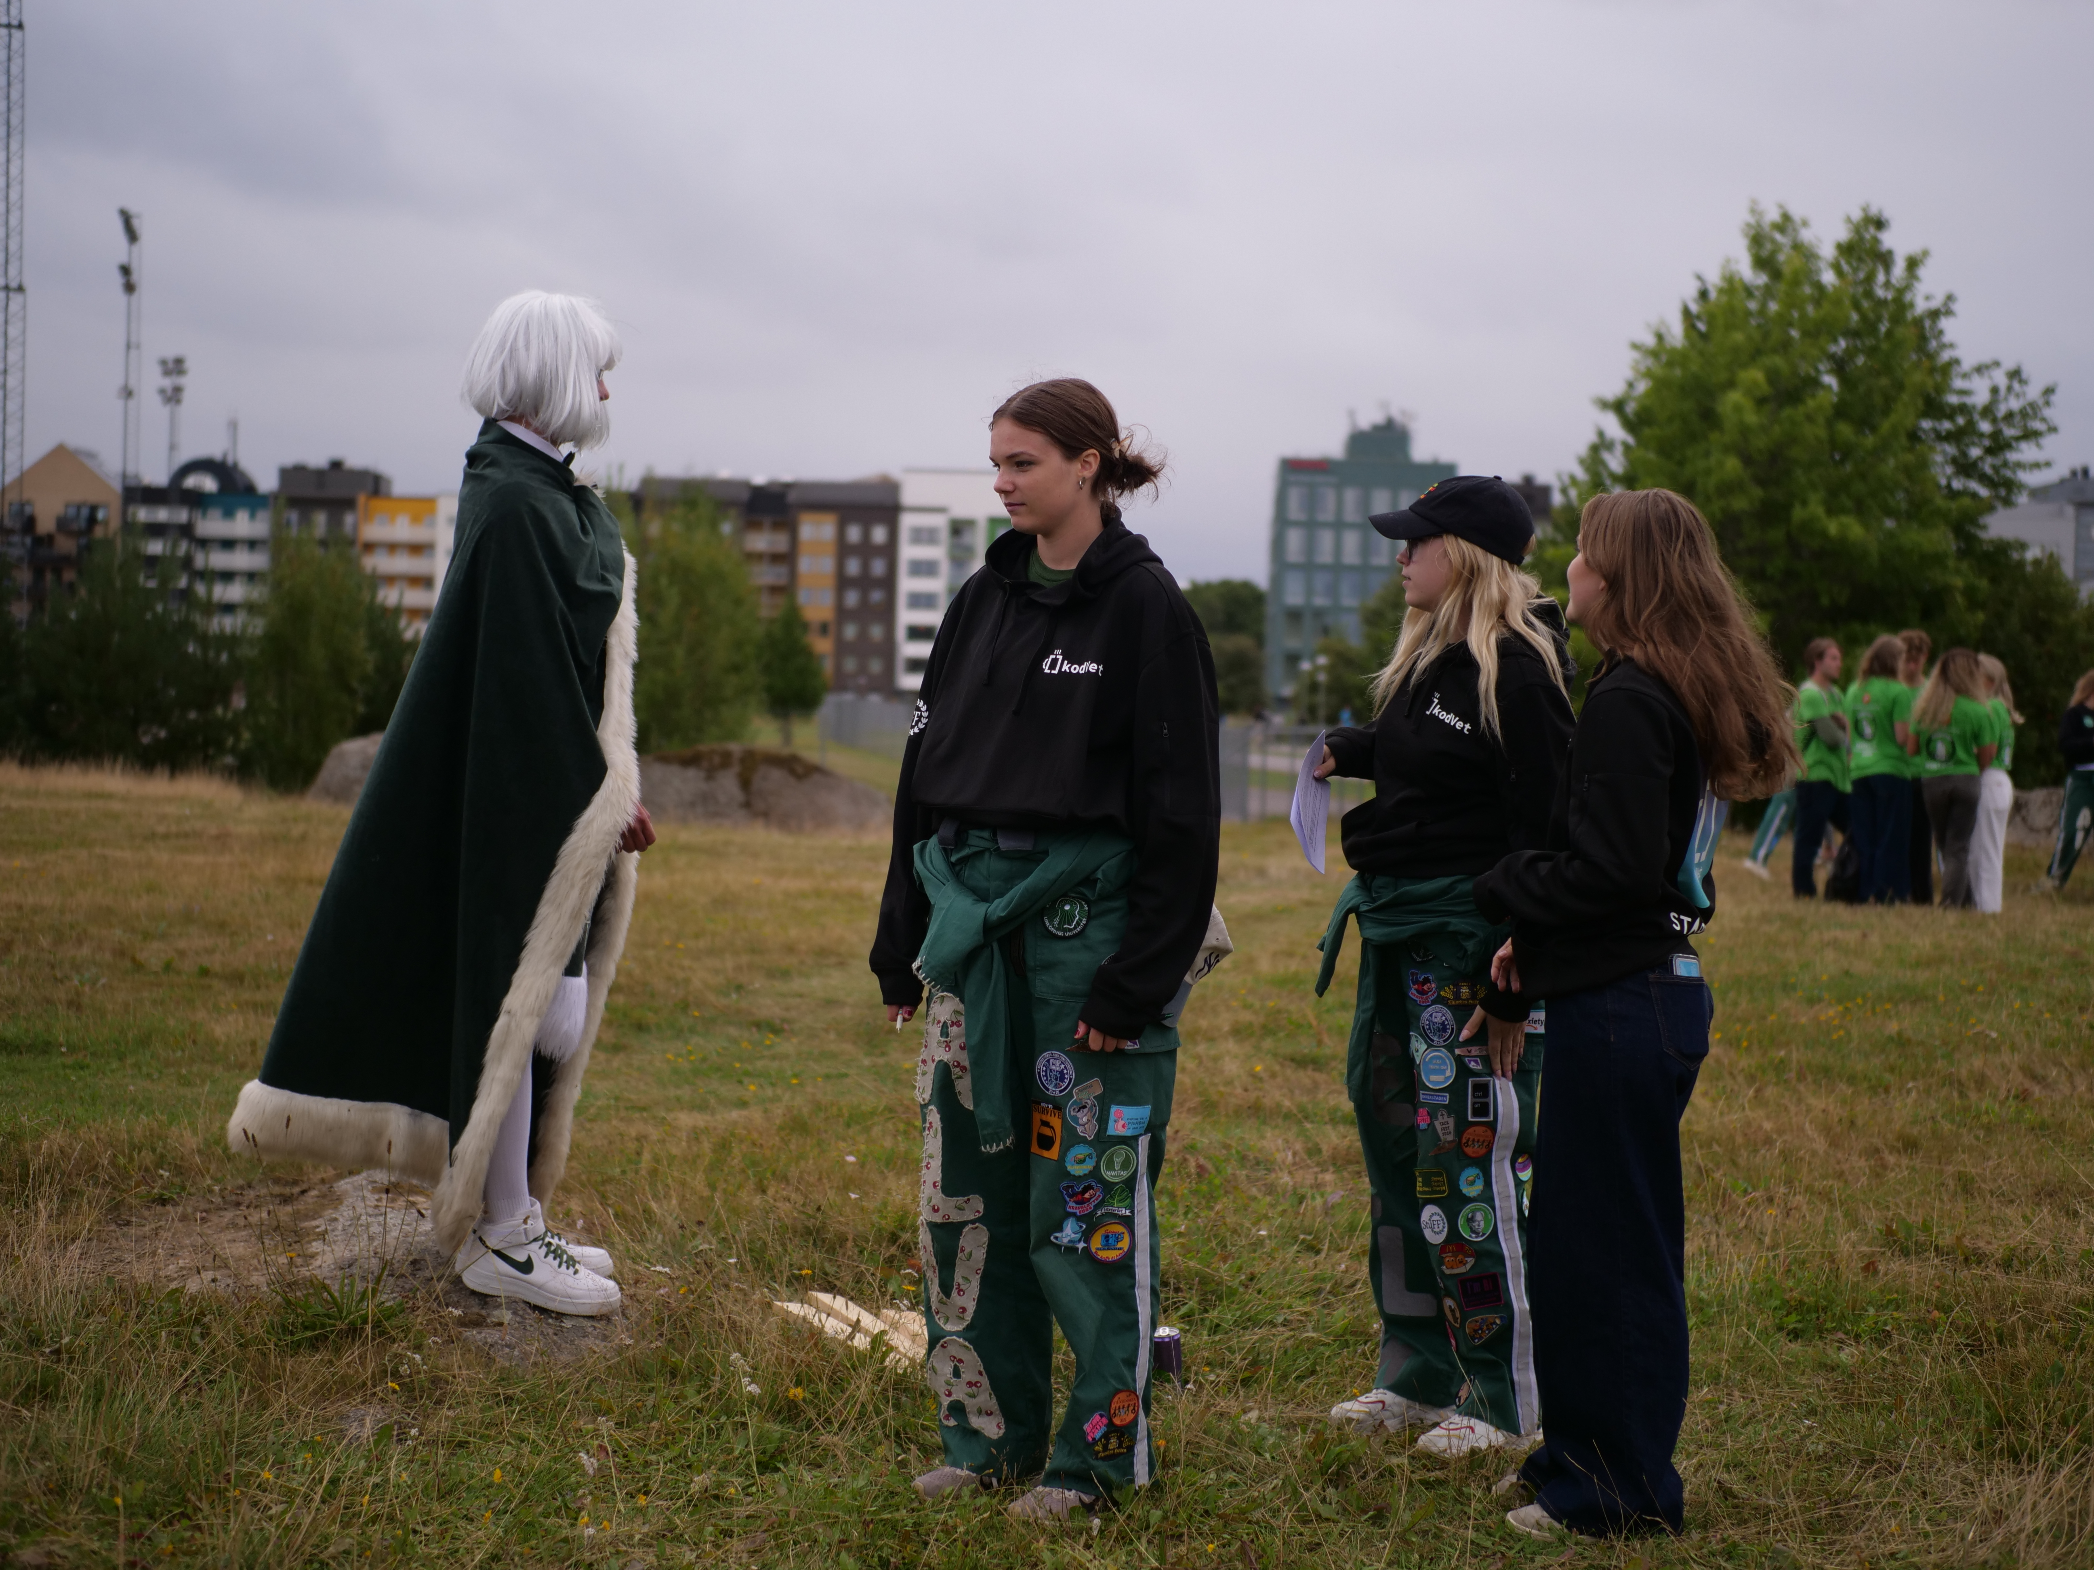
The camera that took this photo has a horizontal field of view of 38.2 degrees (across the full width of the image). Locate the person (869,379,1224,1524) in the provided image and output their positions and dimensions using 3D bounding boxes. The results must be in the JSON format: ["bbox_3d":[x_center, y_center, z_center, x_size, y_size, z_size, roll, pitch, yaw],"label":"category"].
[{"bbox_3d":[-0.001,0.244,4.670,0.520,1.730,0.360,2,2,25],"label":"person"}]

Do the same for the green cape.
[{"bbox_3d":[-1.094,0.089,5.400,0.720,1.460,0.660,2,2,10],"label":"green cape"}]

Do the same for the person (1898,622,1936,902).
[{"bbox_3d":[5.721,-0.124,19.900,0.480,1.790,0.360,1,1,3],"label":"person"}]

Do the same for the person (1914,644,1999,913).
[{"bbox_3d":[5.708,-0.036,19.000,0.500,1.650,0.350,2,2,25],"label":"person"}]

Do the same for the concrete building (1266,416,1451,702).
[{"bbox_3d":[26.619,-19.113,257.000,14.800,24.000,15.000,2,2,2],"label":"concrete building"}]

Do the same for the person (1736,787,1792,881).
[{"bbox_3d":[5.408,-0.125,22.000,0.750,1.660,0.550,1,1,0],"label":"person"}]

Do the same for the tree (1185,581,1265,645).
[{"bbox_3d":[7.065,-5.510,125.000,5.200,6.200,5.000,1,1,0],"label":"tree"}]

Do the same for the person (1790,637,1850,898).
[{"bbox_3d":[5.024,-0.117,19.700,0.420,1.710,0.480,2,2,17],"label":"person"}]

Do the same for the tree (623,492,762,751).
[{"bbox_3d":[-4.963,-2.215,42.000,2.100,3.800,2.100,1,2,-6],"label":"tree"}]

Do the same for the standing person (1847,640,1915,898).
[{"bbox_3d":[5.291,-0.099,19.200,0.460,1.710,0.330,3,2,34],"label":"standing person"}]

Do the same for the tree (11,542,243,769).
[{"bbox_3d":[-13.059,-1.826,43.000,3.100,3.400,2.900,1,1,0],"label":"tree"}]

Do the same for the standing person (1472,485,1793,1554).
[{"bbox_3d":[0.900,0.342,4.630,0.460,1.600,0.450,2,2,25],"label":"standing person"}]

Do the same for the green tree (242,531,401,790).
[{"bbox_3d":[-9.334,-1.614,39.000,2.200,3.400,2.100,1,1,0],"label":"green tree"}]

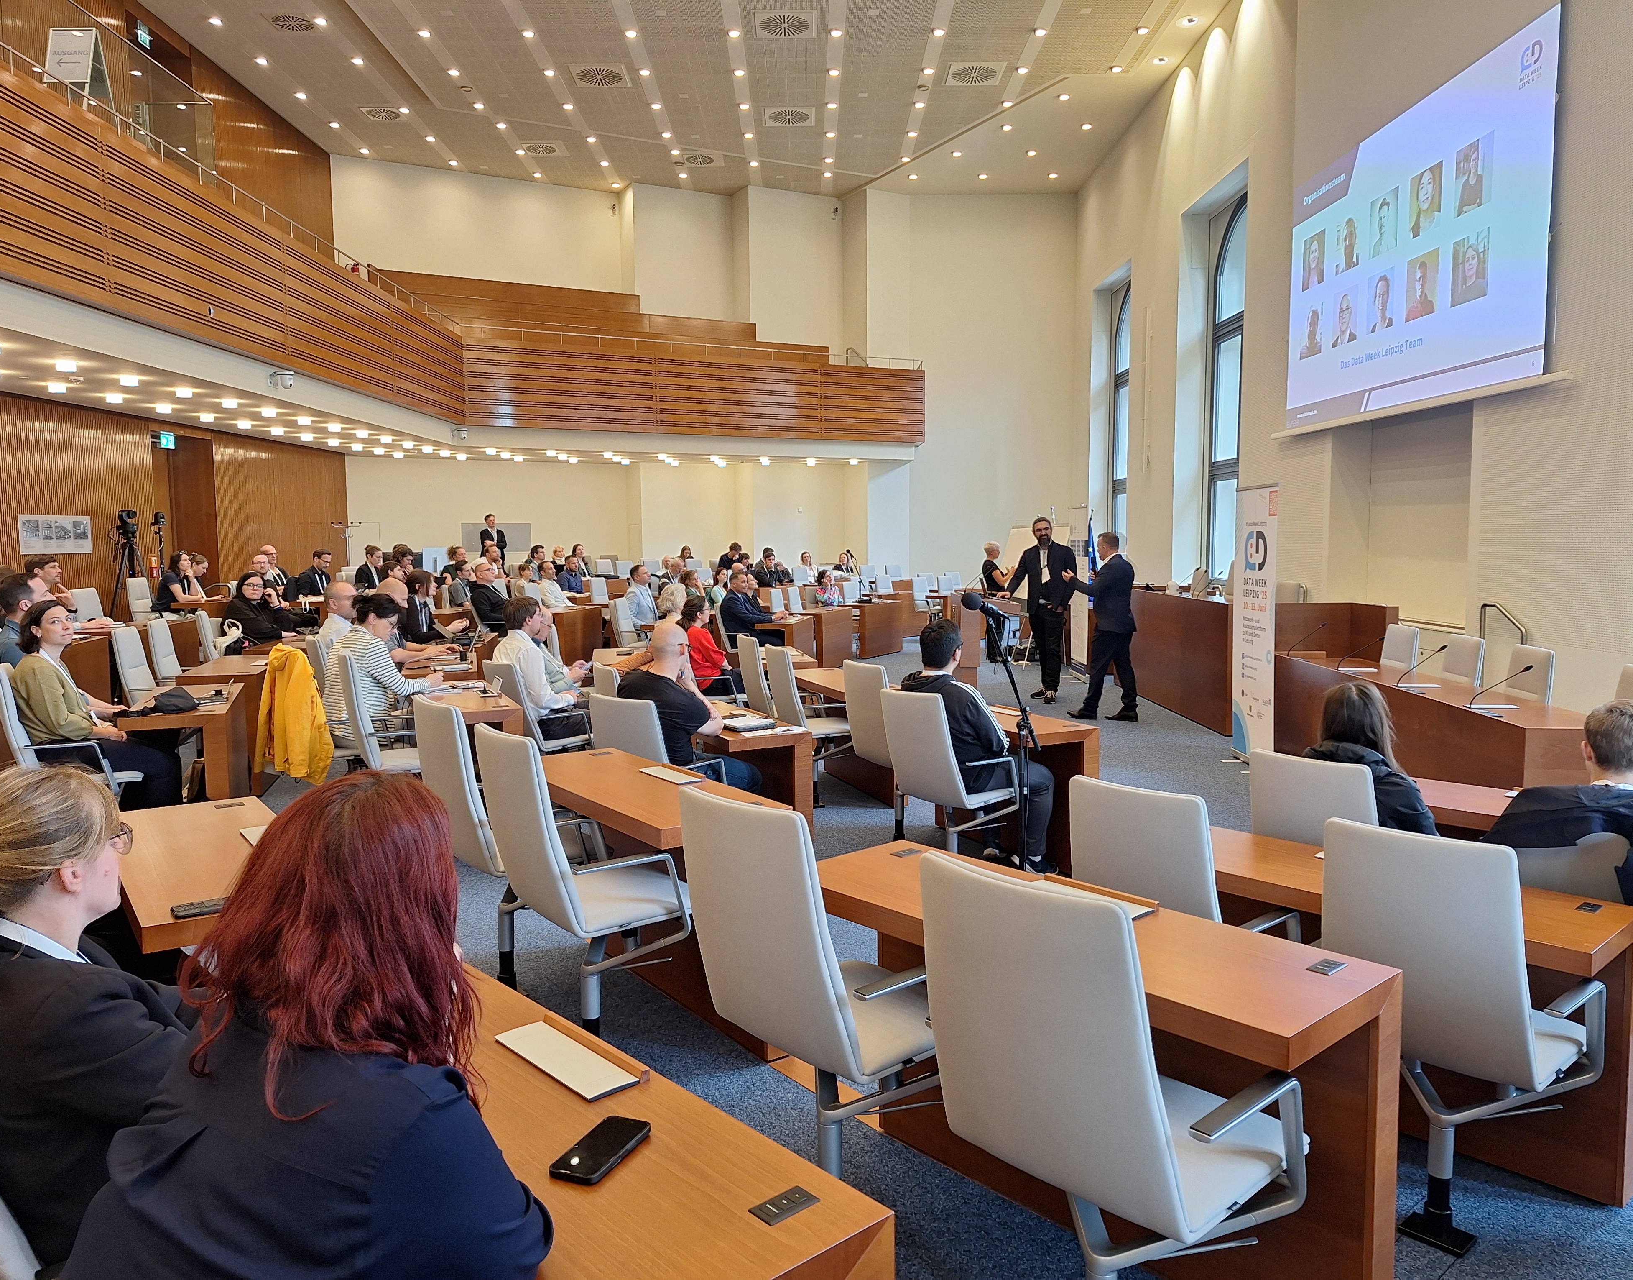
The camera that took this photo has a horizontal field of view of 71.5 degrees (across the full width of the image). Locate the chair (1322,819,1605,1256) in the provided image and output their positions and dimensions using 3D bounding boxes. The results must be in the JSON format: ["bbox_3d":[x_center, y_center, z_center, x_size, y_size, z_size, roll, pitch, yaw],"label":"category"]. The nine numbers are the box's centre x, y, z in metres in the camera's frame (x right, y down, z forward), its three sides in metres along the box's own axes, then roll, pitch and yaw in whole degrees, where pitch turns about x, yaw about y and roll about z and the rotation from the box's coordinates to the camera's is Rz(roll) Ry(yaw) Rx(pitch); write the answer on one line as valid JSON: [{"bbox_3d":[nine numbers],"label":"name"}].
[{"bbox_3d":[1.540,0.932,2.749,0.540,1.020,0.555,-5,7,-40],"label":"chair"}]

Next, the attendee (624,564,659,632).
[{"bbox_3d":[-1.793,-0.113,12.539,0.750,1.430,0.520,0,5,7],"label":"attendee"}]

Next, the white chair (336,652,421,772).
[{"bbox_3d":[-2.016,0.558,5.660,0.620,1.000,0.600,-3,5,-25],"label":"white chair"}]

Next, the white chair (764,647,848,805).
[{"bbox_3d":[0.049,0.532,7.236,0.620,1.000,0.600,-3,5,-27],"label":"white chair"}]

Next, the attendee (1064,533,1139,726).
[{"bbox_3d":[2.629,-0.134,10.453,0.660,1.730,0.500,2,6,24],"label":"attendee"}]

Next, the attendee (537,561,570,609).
[{"bbox_3d":[-3.012,-0.283,13.728,0.750,1.300,0.500,1,5,11],"label":"attendee"}]

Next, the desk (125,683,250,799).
[{"bbox_3d":[-3.267,0.690,5.936,0.434,0.750,1.236,-2,5,-22],"label":"desk"}]

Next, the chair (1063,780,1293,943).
[{"bbox_3d":[1.053,0.886,3.260,0.600,1.060,0.610,4,7,44],"label":"chair"}]

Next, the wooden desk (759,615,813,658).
[{"bbox_3d":[-0.346,0.121,13.640,0.455,0.740,1.290,1,5,11],"label":"wooden desk"}]

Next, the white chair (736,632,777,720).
[{"bbox_3d":[-0.212,0.455,8.160,0.620,1.000,0.600,-2,5,-21],"label":"white chair"}]

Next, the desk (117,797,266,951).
[{"bbox_3d":[-1.571,0.915,2.976,0.434,0.750,1.236,-4,6,-36],"label":"desk"}]

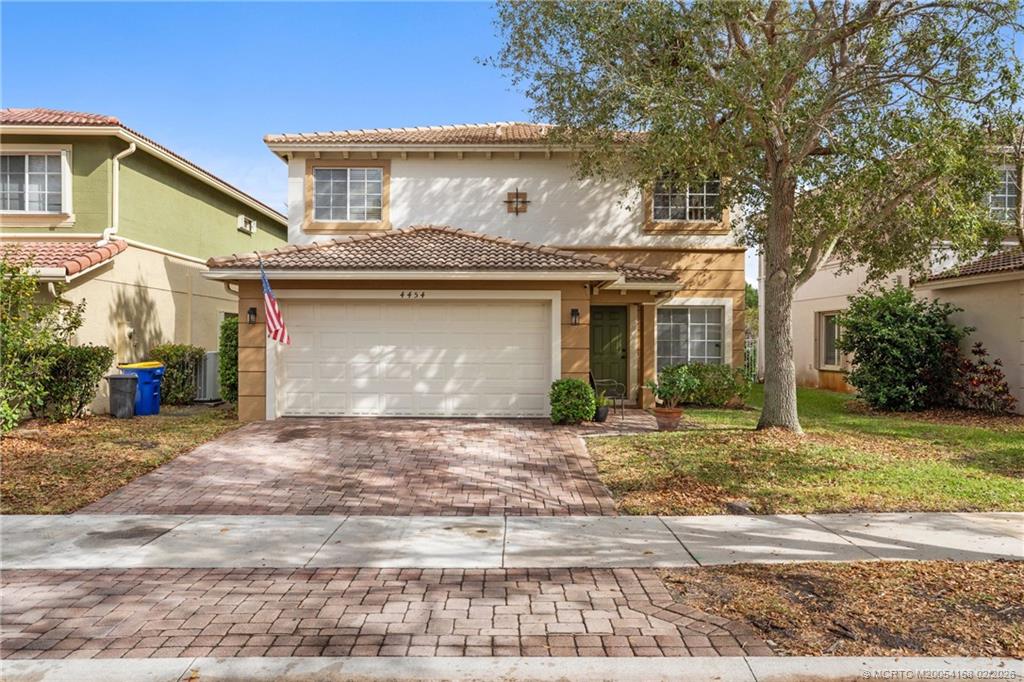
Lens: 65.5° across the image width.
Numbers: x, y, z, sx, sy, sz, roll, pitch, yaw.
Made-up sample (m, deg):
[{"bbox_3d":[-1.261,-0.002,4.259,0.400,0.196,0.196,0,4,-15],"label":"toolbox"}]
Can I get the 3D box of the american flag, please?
[{"bbox_3d":[-3.980,-0.680,13.350,0.460,1.460,0.550,0,0,0],"label":"american flag"}]

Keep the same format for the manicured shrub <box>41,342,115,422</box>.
[{"bbox_3d":[-7.800,0.730,14.200,1.270,1.330,1.200,0,0,0],"label":"manicured shrub"}]

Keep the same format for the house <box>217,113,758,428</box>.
[{"bbox_3d":[0.150,-2.330,20.300,10.600,7.400,13.500,0,0,0],"label":"house"}]

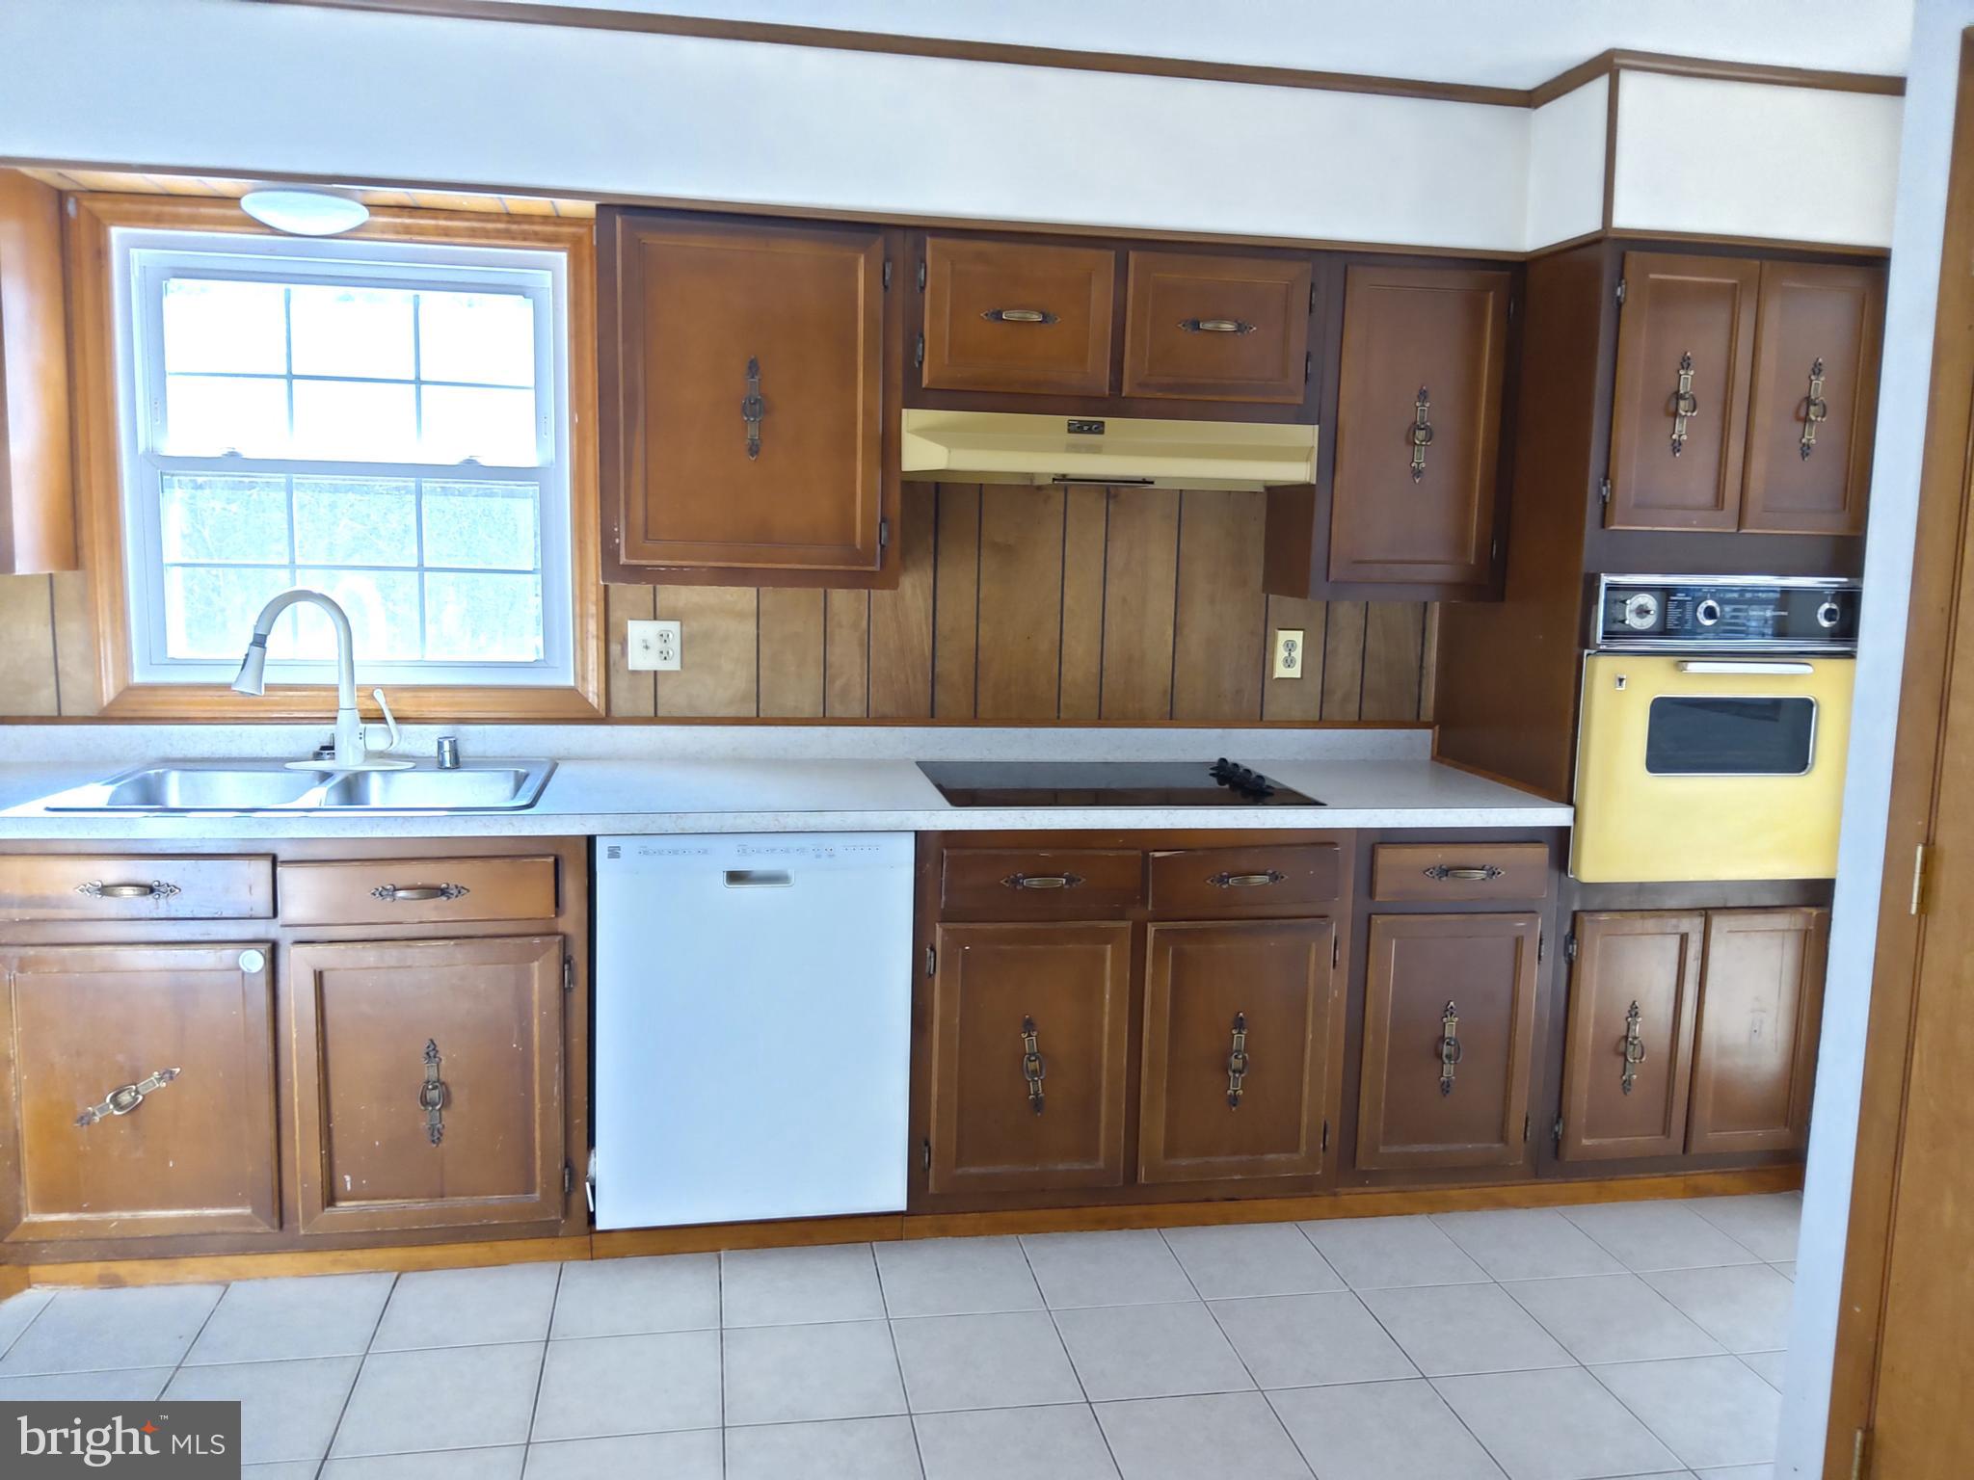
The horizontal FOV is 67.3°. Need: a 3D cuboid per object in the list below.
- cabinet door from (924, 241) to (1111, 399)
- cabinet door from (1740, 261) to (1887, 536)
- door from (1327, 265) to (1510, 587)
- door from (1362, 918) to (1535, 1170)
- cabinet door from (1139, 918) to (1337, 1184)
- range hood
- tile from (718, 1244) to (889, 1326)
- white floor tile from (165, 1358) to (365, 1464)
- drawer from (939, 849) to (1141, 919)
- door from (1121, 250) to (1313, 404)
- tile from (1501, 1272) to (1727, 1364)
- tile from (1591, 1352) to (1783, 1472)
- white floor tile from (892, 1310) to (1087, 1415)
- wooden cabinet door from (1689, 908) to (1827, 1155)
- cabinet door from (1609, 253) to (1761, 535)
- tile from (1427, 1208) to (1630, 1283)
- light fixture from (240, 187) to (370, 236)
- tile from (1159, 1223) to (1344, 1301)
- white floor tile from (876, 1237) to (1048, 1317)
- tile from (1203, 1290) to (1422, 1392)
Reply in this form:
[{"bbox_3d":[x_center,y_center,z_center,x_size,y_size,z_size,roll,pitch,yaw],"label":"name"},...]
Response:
[{"bbox_3d":[0.066,-0.876,3.083,0.397,0.297,0.027,0,8,-10],"label":"cabinet door"},{"bbox_3d":[1.739,-0.713,3.119,0.295,0.556,0.025,0,7,-10],"label":"cabinet door"},{"bbox_3d":[0.952,-0.688,3.280,0.382,0.680,0.022,0,8,-10],"label":"door"},{"bbox_3d":[0.987,0.644,3.165,0.383,0.556,0.025,0,7,-10],"label":"door"},{"bbox_3d":[0.520,0.648,3.083,0.401,0.554,0.025,0,7,-10],"label":"cabinet door"},{"bbox_3d":[0.263,-0.631,3.239,0.918,0.137,0.444,0,8,-10],"label":"range hood"},{"bbox_3d":[-0.356,1.060,2.864,0.303,0.010,0.293,0,8,-10],"label":"tile"},{"bbox_3d":[-1.208,1.099,2.417,0.303,0.010,0.303,0,8,-10],"label":"white floor tile"},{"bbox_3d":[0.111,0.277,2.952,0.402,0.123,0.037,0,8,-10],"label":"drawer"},{"bbox_3d":[0.495,-0.879,3.173,0.403,0.302,0.030,0,8,-10],"label":"door"},{"bbox_3d":[1.199,1.113,2.853,0.303,0.010,0.303,0,8,-10],"label":"tile"},{"bbox_3d":[1.251,1.155,2.553,0.303,0.010,0.303,0,8,-10],"label":"tile"},{"bbox_3d":[-0.005,1.106,2.635,0.301,0.009,0.301,0,8,-10],"label":"white floor tile"},{"bbox_3d":[1.717,0.649,3.296,0.300,0.561,0.025,0,7,-10],"label":"wooden cabinet door"},{"bbox_3d":[1.440,-0.713,3.066,0.307,0.554,0.025,0,7,-10],"label":"cabinet door"},{"bbox_3d":[1.145,1.070,3.140,0.301,0.009,0.295,0,8,-10],"label":"tile"},{"bbox_3d":[-1.355,-1.050,2.966,0.244,0.091,0.244,0,8,-10],"label":"light fixture"},{"bbox_3d":[0.544,1.069,3.038,0.303,0.010,0.297,0,8,-10],"label":"tile"},{"bbox_3d":[-0.058,1.065,2.929,0.303,0.010,0.297,0,8,-10],"label":"white floor tile"},{"bbox_3d":[0.597,1.108,2.739,0.303,0.010,0.303,0,8,-10],"label":"tile"}]

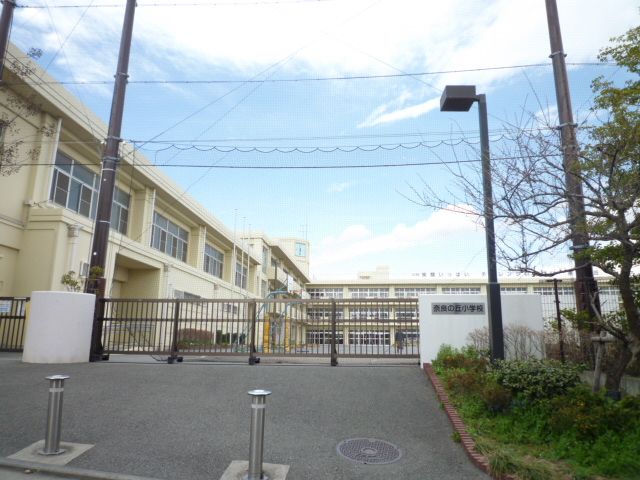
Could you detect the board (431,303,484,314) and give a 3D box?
[{"bbox_3d":[2.903,1.446,9.675,1.120,0.250,0.030,-1,-13,5],"label":"board"}]

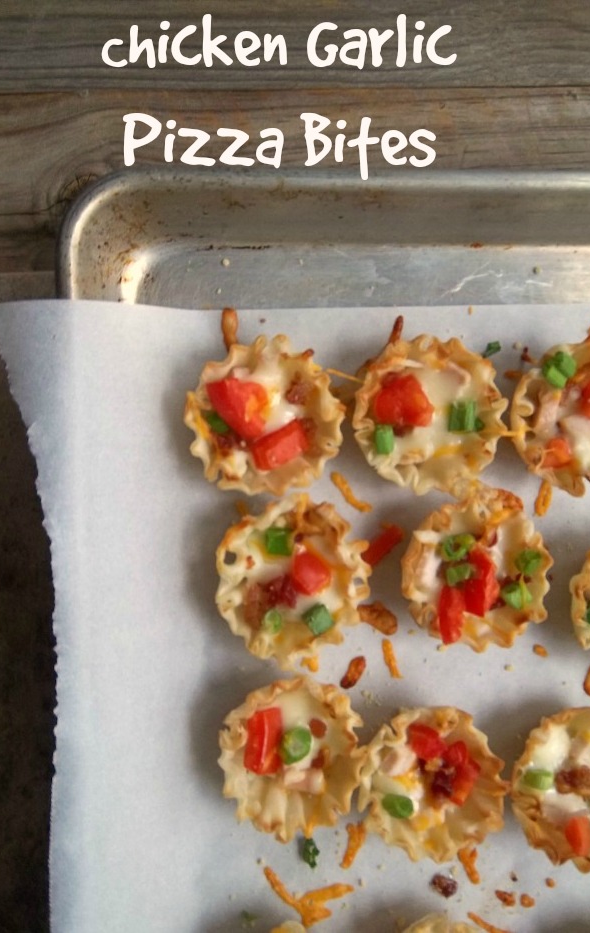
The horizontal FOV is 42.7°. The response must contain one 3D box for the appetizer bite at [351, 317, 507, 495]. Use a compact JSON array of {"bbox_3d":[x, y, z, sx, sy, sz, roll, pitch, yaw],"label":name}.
[{"bbox_3d":[0.040,-0.017,0.236,0.046,0.024,0.049,0,92,0],"label":"appetizer bite"}]

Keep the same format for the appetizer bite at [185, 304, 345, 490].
[{"bbox_3d":[-0.009,-0.017,0.236,0.047,0.024,0.049,0,92,0],"label":"appetizer bite"}]

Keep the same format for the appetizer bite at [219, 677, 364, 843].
[{"bbox_3d":[-0.001,0.088,0.240,0.044,0.024,0.051,0,92,0],"label":"appetizer bite"}]

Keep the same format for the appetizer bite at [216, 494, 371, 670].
[{"bbox_3d":[0.000,0.035,0.238,0.047,0.024,0.053,0,92,0],"label":"appetizer bite"}]

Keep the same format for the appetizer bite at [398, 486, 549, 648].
[{"bbox_3d":[0.054,0.031,0.238,0.045,0.024,0.048,0,92,0],"label":"appetizer bite"}]

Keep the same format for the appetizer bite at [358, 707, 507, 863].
[{"bbox_3d":[0.042,0.096,0.241,0.045,0.024,0.048,0,92,0],"label":"appetizer bite"}]

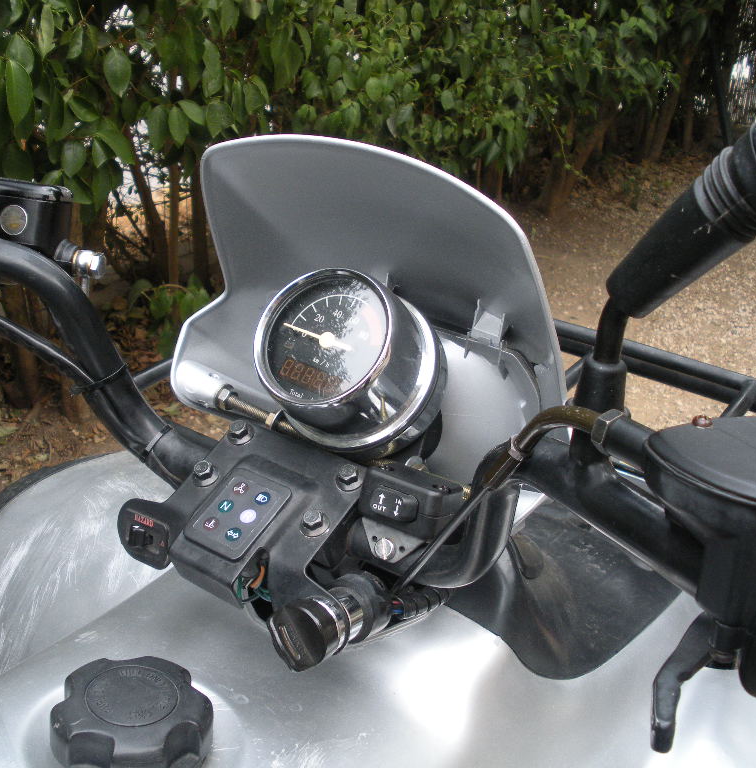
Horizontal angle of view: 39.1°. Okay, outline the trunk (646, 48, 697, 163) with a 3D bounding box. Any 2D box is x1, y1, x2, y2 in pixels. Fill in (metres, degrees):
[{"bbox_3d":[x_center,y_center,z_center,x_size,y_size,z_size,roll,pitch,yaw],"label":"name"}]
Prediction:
[{"bbox_3d":[1.219,-1.161,4.393,0.075,0.500,0.075,20,31,10],"label":"trunk"}]

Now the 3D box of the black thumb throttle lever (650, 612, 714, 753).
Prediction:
[{"bbox_3d":[0.103,0.101,0.360,0.025,0.018,0.062,15,30,22],"label":"black thumb throttle lever"}]

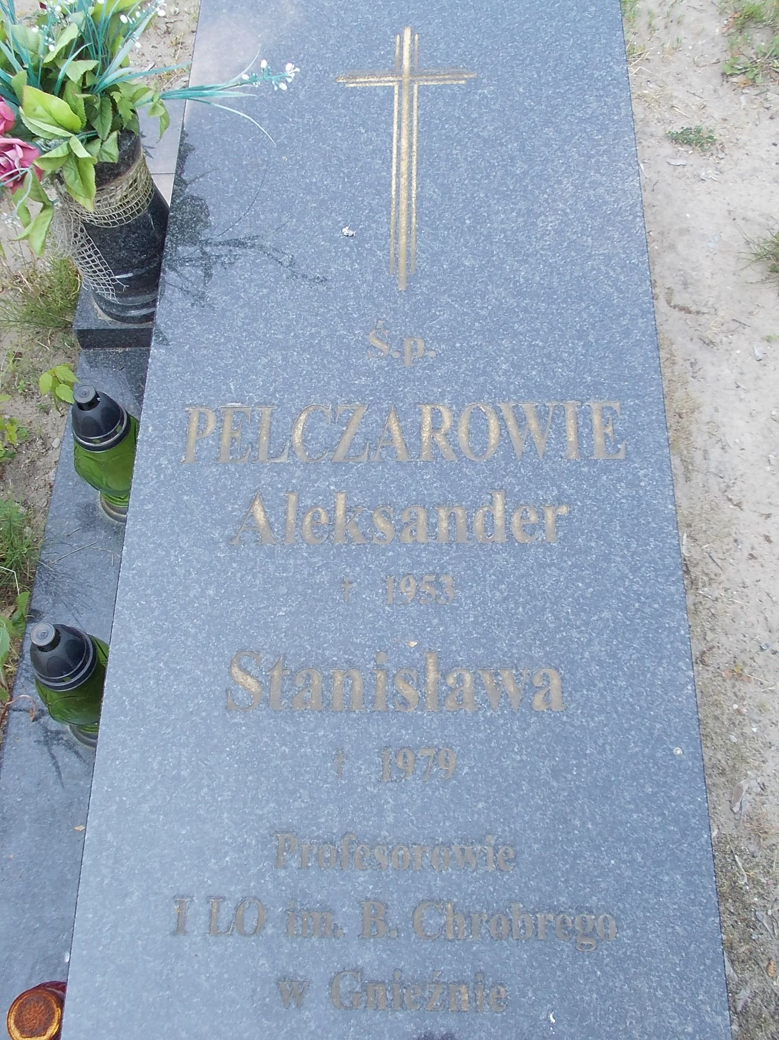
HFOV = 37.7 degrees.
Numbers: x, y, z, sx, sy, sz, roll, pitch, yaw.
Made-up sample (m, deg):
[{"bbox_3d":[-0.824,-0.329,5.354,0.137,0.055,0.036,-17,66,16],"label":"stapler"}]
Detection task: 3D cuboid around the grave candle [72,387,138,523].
[{"bbox_3d":[-0.364,-0.096,1.500,0.108,0.244,0.108,-2,61,3],"label":"grave candle"}]

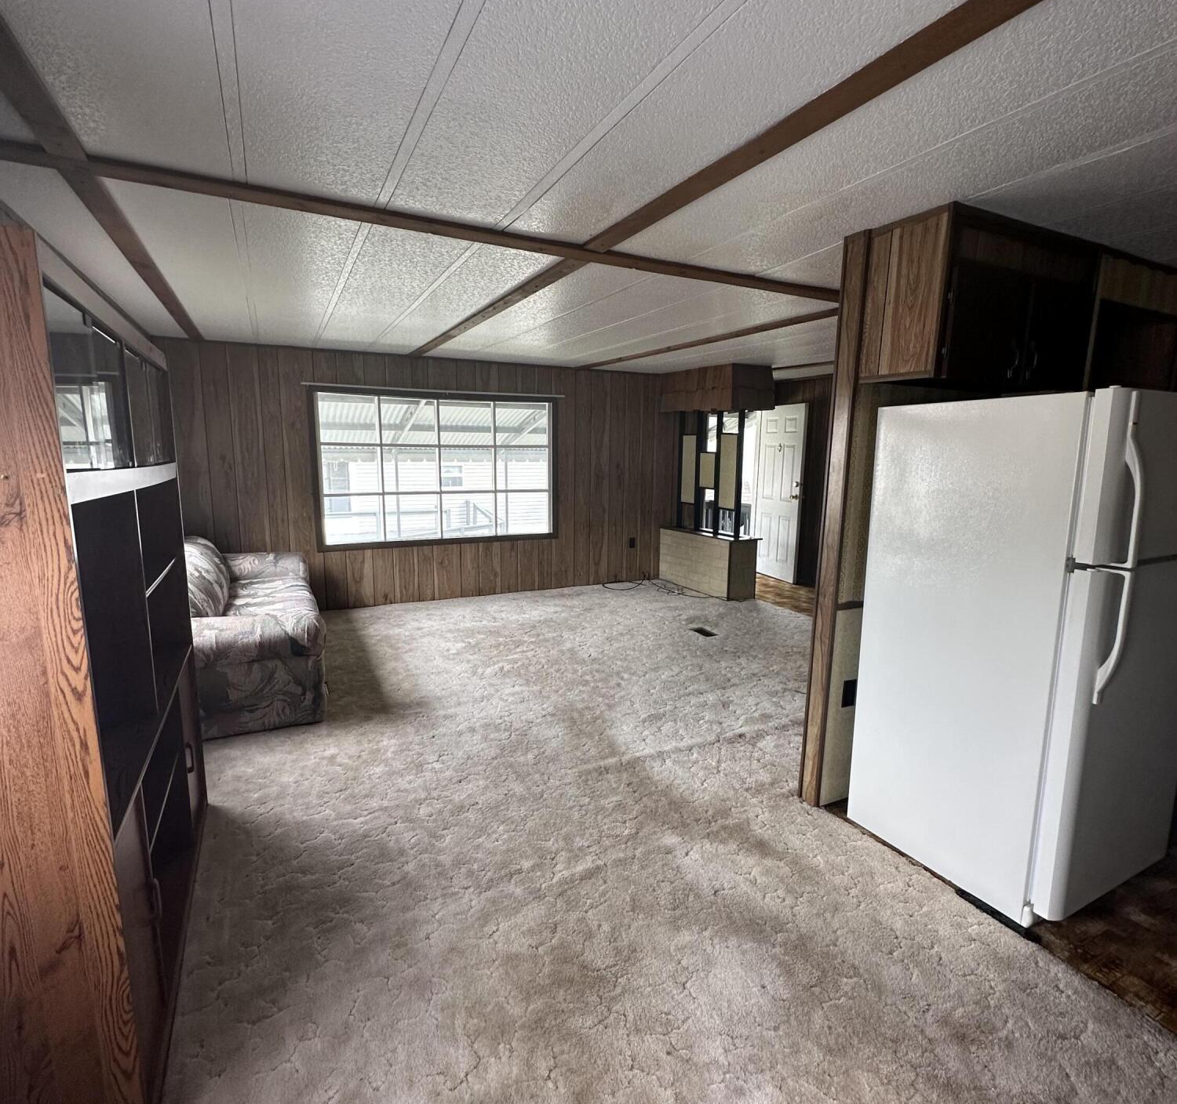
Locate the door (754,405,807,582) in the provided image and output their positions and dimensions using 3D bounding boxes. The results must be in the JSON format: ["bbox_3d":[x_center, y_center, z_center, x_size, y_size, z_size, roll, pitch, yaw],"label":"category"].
[{"bbox_3d":[2.129,-0.657,7.109,0.044,1.918,0.696,-4,10,-26],"label":"door"}]

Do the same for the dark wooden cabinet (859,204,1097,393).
[{"bbox_3d":[1.440,-0.870,2.327,0.834,0.519,0.317,-4,10,-26],"label":"dark wooden cabinet"}]

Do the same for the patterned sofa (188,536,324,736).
[{"bbox_3d":[-2.266,0.301,4.078,0.889,0.915,2.309,-4,10,-26],"label":"patterned sofa"}]

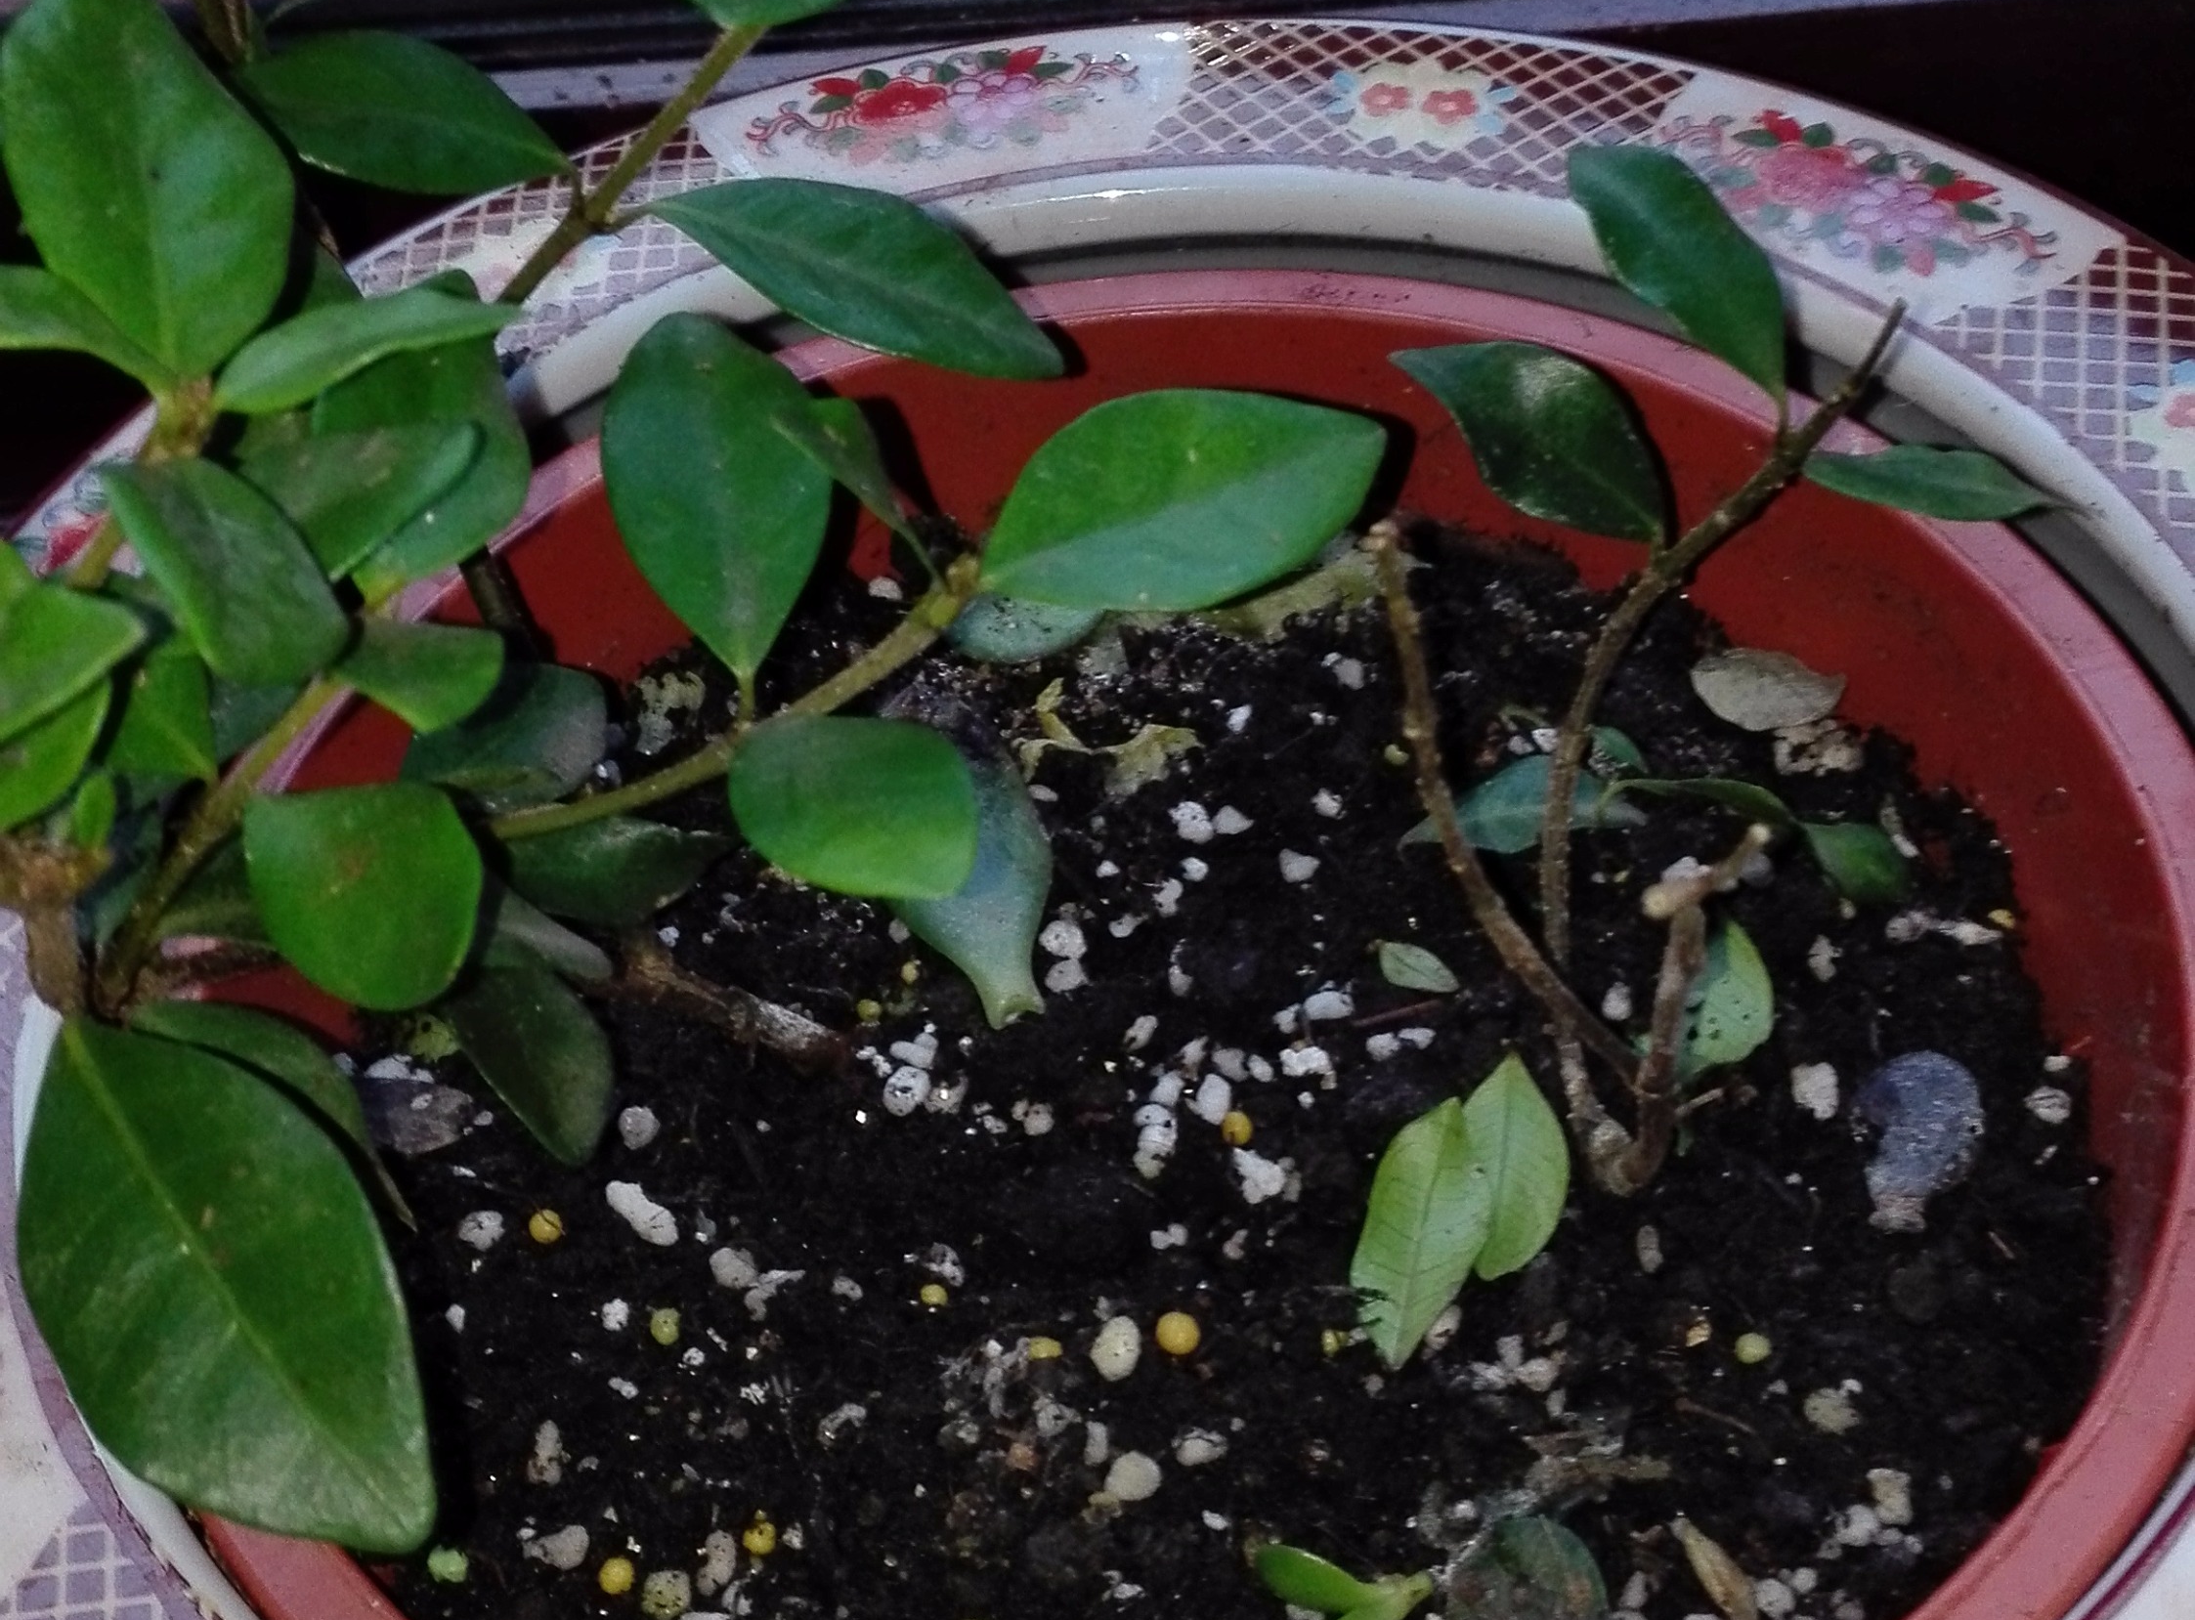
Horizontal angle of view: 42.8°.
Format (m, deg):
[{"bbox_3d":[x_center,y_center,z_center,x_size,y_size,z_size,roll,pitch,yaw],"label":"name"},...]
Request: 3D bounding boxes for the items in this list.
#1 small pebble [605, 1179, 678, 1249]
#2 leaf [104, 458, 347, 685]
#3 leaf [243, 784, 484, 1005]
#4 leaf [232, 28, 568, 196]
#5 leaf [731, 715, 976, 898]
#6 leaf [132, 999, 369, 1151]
[{"bbox_3d":[-0.052,0.046,0.320,0.012,0.004,0.004,32,60,29],"label":"small pebble"},{"bbox_3d":[-0.076,-0.021,0.245,0.016,0.008,0.023,-37,86,-15],"label":"leaf"},{"bbox_3d":[-0.064,0.008,0.243,0.019,0.007,0.021,-35,83,-16],"label":"leaf"},{"bbox_3d":[-0.079,-0.078,0.318,0.037,0.007,0.019,19,68,-6],"label":"leaf"},{"bbox_3d":[-0.026,0.000,0.303,0.031,0.010,0.021,21,49,17],"label":"leaf"},{"bbox_3d":[-0.075,0.027,0.252,0.031,0.007,0.017,33,66,9],"label":"leaf"}]

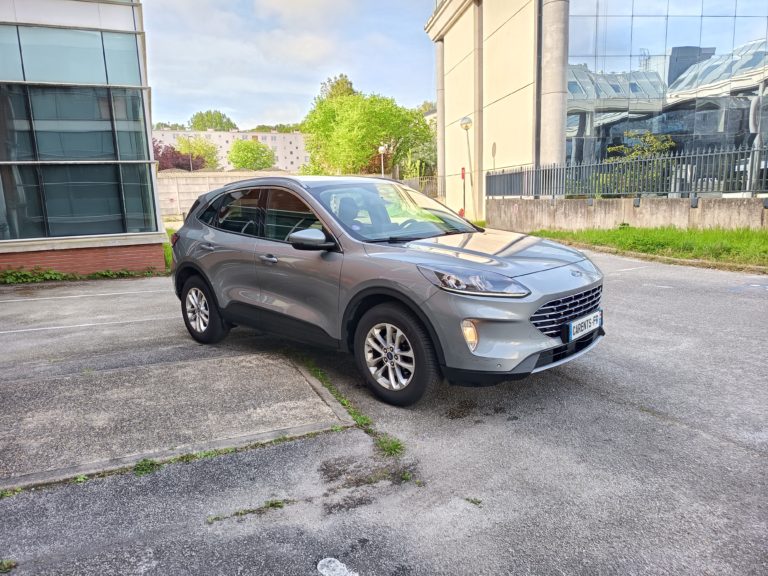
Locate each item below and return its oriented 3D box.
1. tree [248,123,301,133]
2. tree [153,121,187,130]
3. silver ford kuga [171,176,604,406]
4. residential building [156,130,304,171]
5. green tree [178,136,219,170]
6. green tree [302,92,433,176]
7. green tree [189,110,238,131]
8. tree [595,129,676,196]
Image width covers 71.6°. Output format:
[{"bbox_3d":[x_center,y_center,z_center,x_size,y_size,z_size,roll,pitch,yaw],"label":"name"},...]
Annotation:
[{"bbox_3d":[-38.853,-52.647,191.086,18.000,13.000,12.000,-4,10,-10],"label":"tree"},{"bbox_3d":[-76.318,-53.360,191.086,13.000,13.000,12.000,-6,10,-20],"label":"tree"},{"bbox_3d":[-0.332,-0.265,5.107,4.610,1.670,1.960,7,13,43],"label":"silver ford kuga"},{"bbox_3d":[-42.248,-33.309,145.827,46.000,17.000,12.000,-6,10,-24],"label":"residential building"},{"bbox_3d":[-23.682,-15.405,68.668,5.600,8.000,5.500,-5,10,-18],"label":"green tree"},{"bbox_3d":[-1.431,-13.770,52.902,12.500,10.800,11.000,-2,10,-1],"label":"green tree"},{"bbox_3d":[-54.788,-48.958,173.420,16.000,17.000,15.000,-5,10,-16],"label":"green tree"},{"bbox_3d":[7.562,-3.698,16.175,2.500,2.100,2.000,2,11,25],"label":"tree"}]

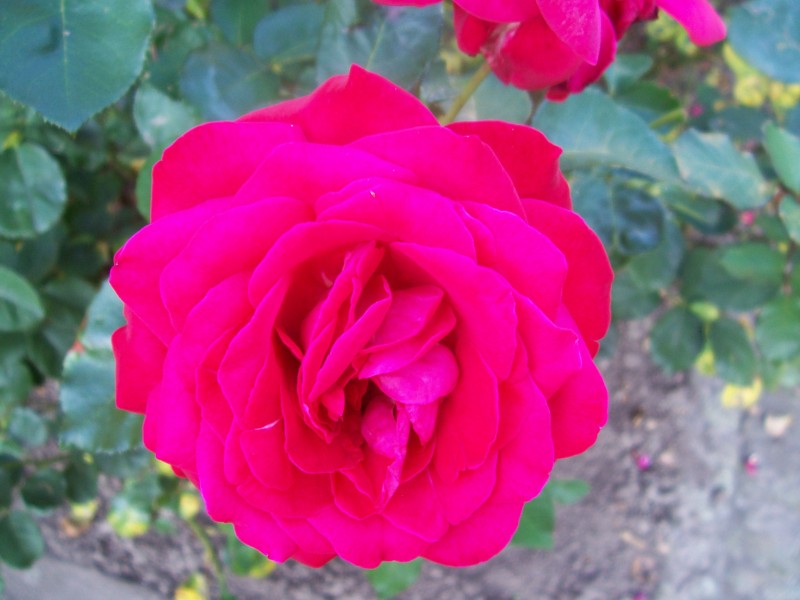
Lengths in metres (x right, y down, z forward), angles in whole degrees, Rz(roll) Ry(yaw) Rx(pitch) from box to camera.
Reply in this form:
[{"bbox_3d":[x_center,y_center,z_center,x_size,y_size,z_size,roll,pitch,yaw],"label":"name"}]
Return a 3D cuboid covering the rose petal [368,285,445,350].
[{"bbox_3d":[0.002,0.004,0.183,0.018,0.017,0.011,18,32,-16],"label":"rose petal"}]

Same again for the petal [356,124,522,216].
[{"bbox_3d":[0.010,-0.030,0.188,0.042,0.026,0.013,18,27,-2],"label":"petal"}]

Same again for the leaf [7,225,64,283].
[{"bbox_3d":[-0.200,-0.025,0.430,0.031,0.010,0.037,-17,72,-12],"label":"leaf"}]

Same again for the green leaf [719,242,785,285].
[{"bbox_3d":[0.224,-0.023,0.500,0.043,0.010,0.027,5,69,2],"label":"green leaf"}]

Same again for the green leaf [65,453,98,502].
[{"bbox_3d":[-0.174,0.097,0.430,0.020,0.010,0.028,-8,73,-2],"label":"green leaf"}]

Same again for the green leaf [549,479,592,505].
[{"bbox_3d":[0.095,0.110,0.450,0.028,0.007,0.016,-5,73,-2],"label":"green leaf"}]

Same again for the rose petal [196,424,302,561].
[{"bbox_3d":[-0.036,0.046,0.192,0.029,0.014,0.038,-41,91,12],"label":"rose petal"}]

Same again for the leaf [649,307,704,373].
[{"bbox_3d":[0.176,0.026,0.500,0.034,0.010,0.048,6,69,2],"label":"leaf"}]

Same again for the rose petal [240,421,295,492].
[{"bbox_3d":[-0.031,0.036,0.183,0.013,0.017,0.008,-13,8,-10],"label":"rose petal"}]

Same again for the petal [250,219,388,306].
[{"bbox_3d":[-0.019,-0.008,0.178,0.031,0.020,0.014,-24,26,-1],"label":"petal"}]

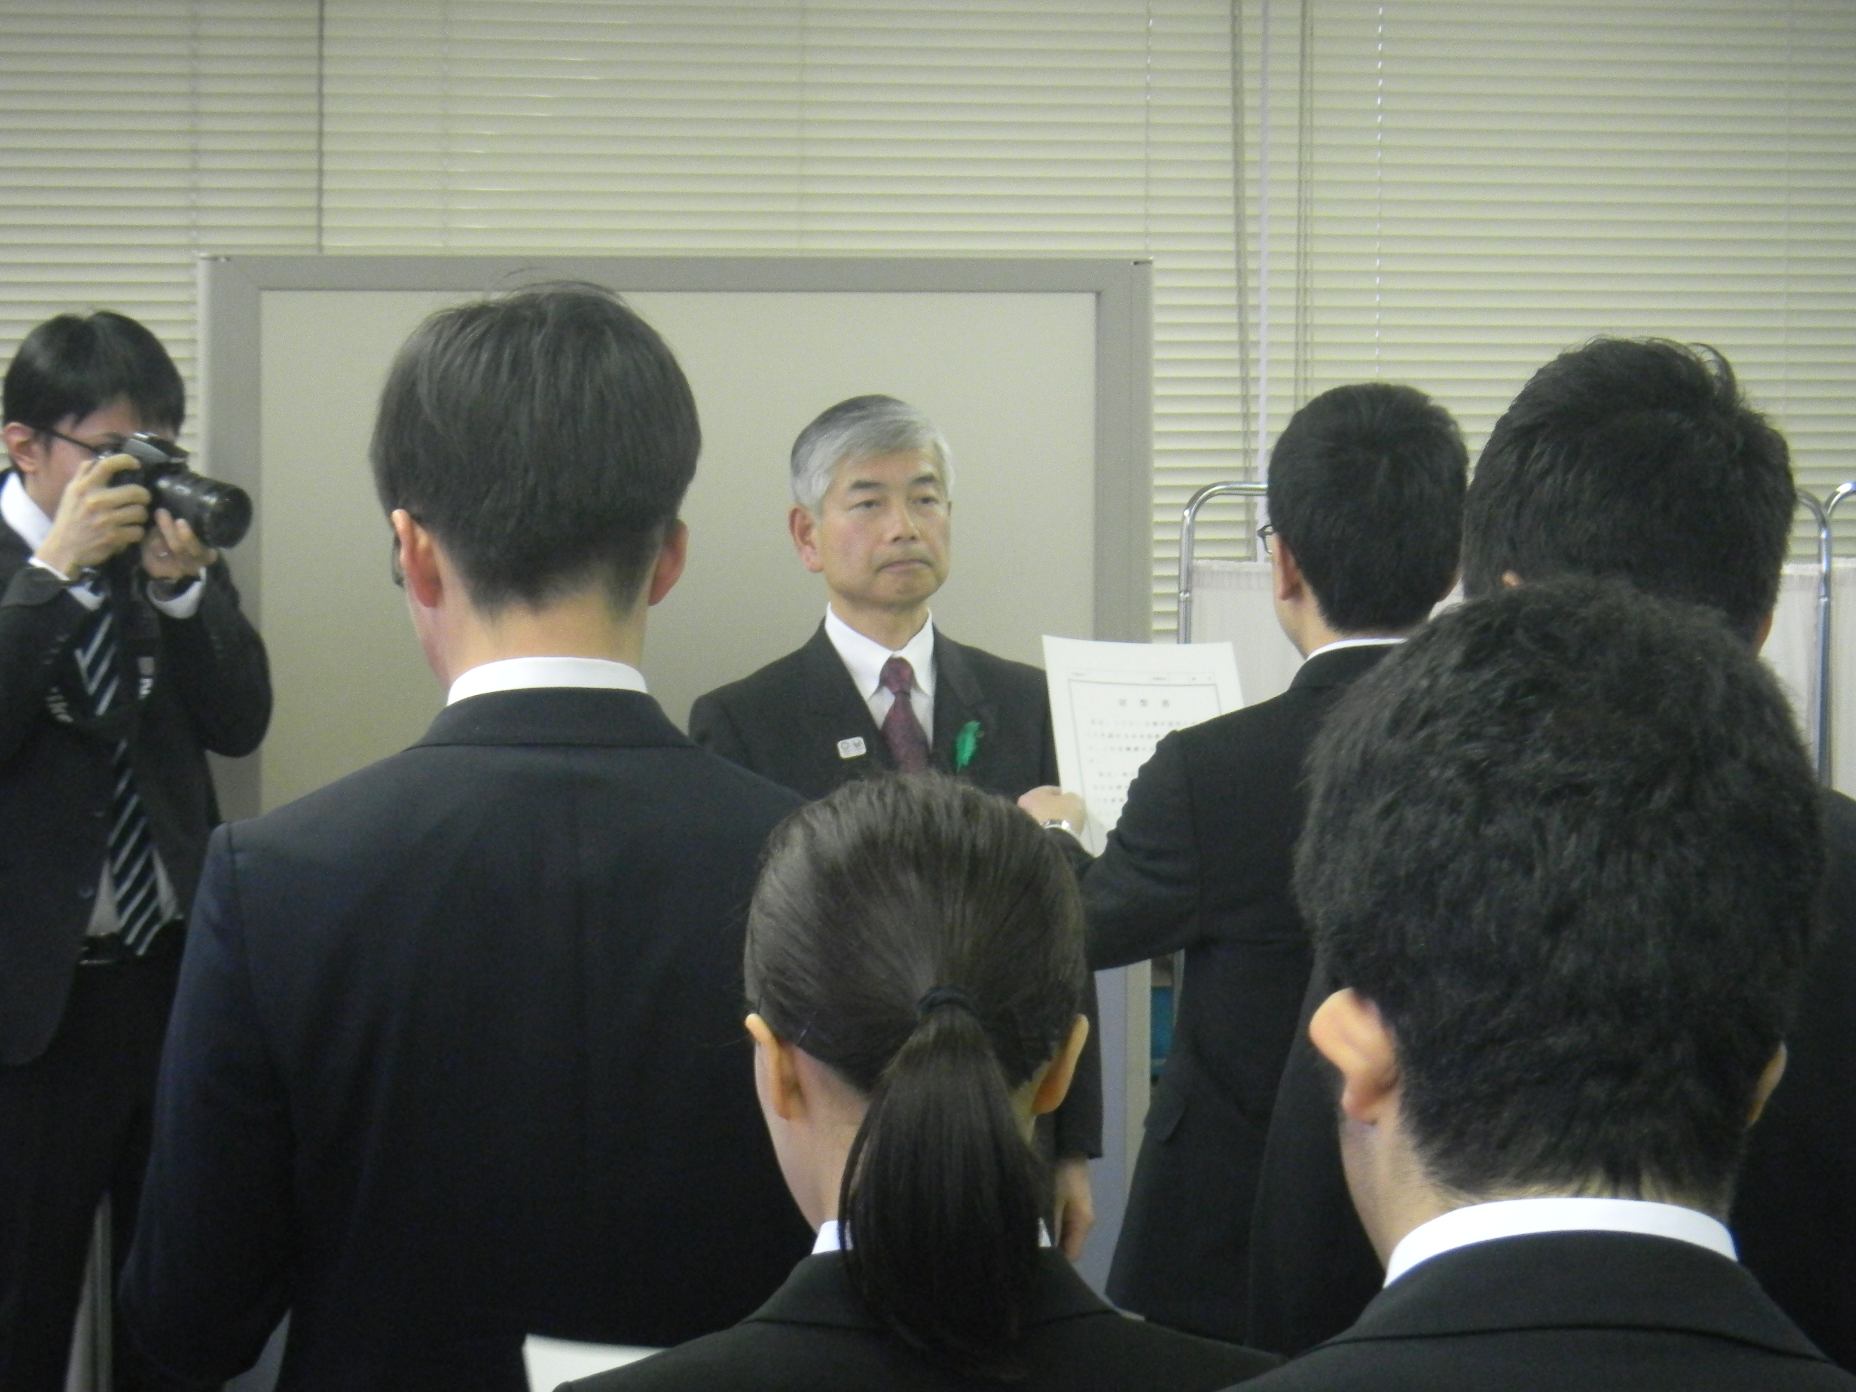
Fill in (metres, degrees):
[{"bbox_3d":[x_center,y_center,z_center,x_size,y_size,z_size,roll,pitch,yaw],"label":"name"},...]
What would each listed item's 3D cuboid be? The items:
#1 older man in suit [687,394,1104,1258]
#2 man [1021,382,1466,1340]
[{"bbox_3d":[-0.050,0.508,7.400,0.500,1.690,0.290,-1,3,-22],"label":"older man in suit"},{"bbox_3d":[0.370,0.550,6.550,0.540,1.710,0.520,-1,3,-29],"label":"man"}]

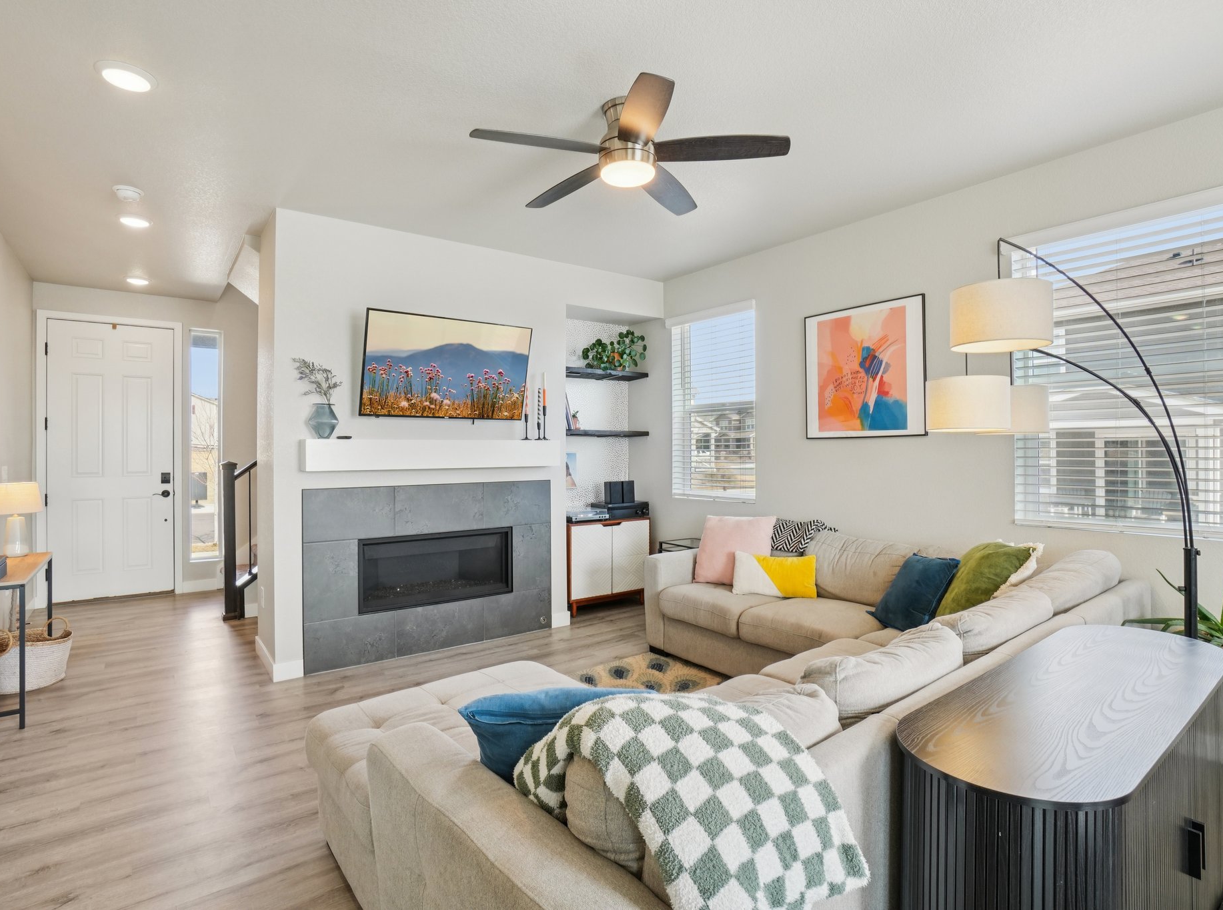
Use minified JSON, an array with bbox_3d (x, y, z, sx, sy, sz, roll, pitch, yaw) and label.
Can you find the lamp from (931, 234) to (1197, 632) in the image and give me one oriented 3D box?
[{"bbox_3d":[1.760,0.259,2.190,0.950,2.060,1.050,0,0,34],"label":"lamp"}]

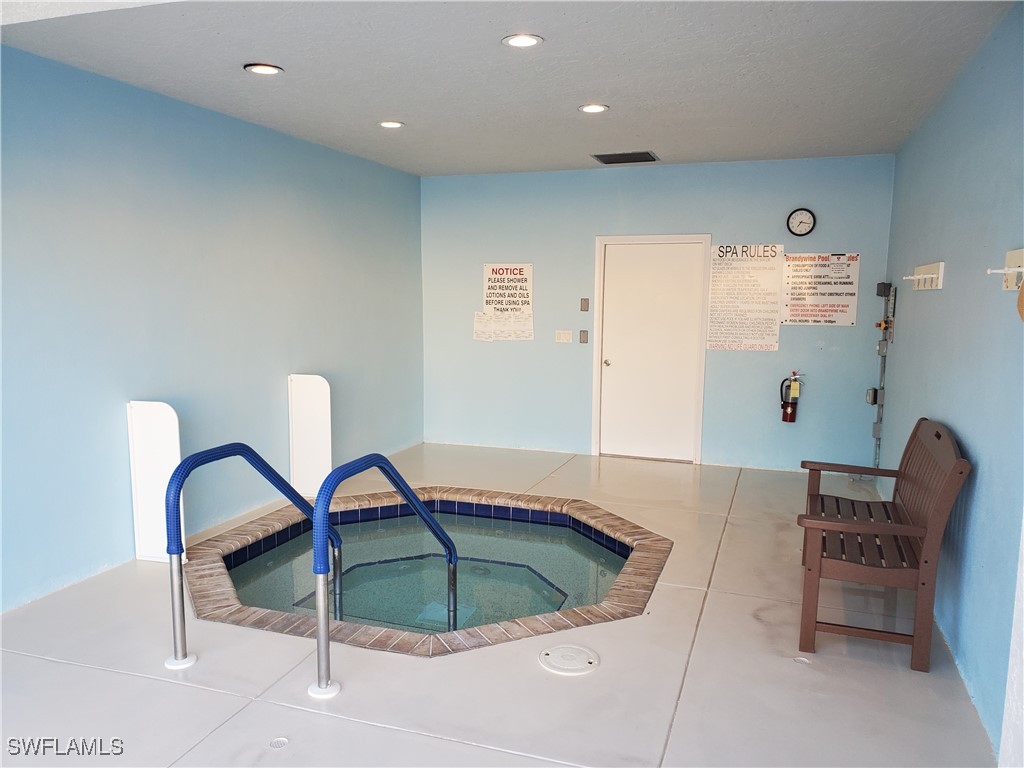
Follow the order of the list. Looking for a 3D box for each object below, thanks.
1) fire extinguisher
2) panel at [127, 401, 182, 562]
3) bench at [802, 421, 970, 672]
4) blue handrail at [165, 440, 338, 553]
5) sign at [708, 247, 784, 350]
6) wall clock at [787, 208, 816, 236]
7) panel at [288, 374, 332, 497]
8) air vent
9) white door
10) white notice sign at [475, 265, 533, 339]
[{"bbox_3d":[2.462,0.119,6.766,0.181,0.457,0.151,3,7,19],"label":"fire extinguisher"},{"bbox_3d":[-2.047,0.580,4.471,0.362,0.949,0.035,2,7,16],"label":"panel"},{"bbox_3d":[1.771,0.666,3.836,0.648,0.994,1.185,3,8,21],"label":"bench"},{"bbox_3d":[-1.209,0.626,3.788,0.075,0.763,1.266,3,8,21],"label":"blue handrail"},{"bbox_3d":[2.083,-0.767,6.879,0.618,0.939,0.020,3,7,19],"label":"sign"},{"bbox_3d":[2.504,-1.393,6.642,0.237,0.237,0.040,3,7,19],"label":"wall clock"},{"bbox_3d":[-1.530,0.407,5.907,0.362,0.949,0.035,2,7,16],"label":"panel"},{"bbox_3d":[0.996,-1.952,6.664,0.542,0.030,0.542,3,7,19],"label":"air vent"},{"bbox_3d":[1.290,-0.320,7.235,1.060,2.114,0.070,3,7,19],"label":"white door"},{"bbox_3d":[-0.085,-0.799,7.657,0.623,0.773,0.020,3,7,19],"label":"white notice sign"}]

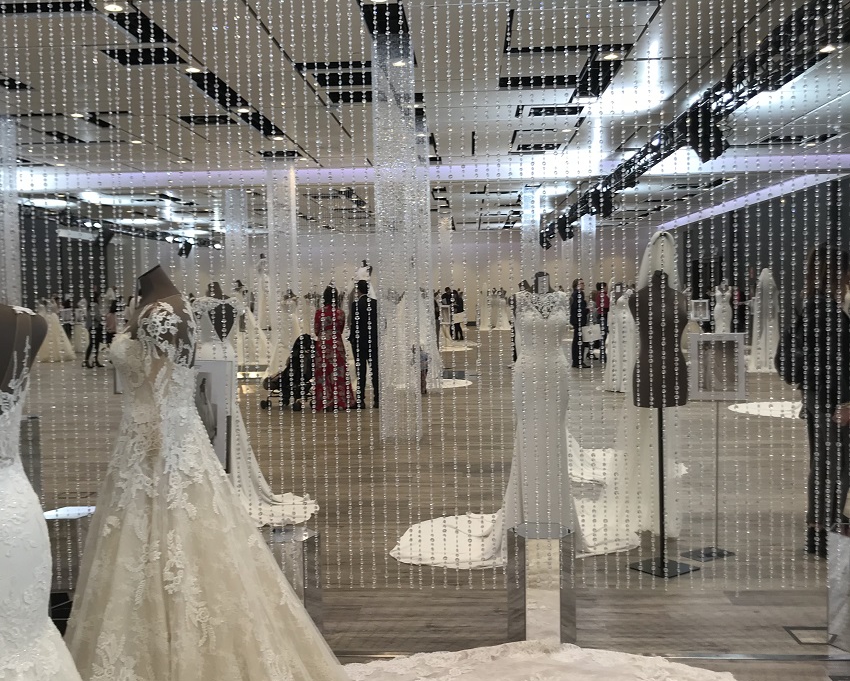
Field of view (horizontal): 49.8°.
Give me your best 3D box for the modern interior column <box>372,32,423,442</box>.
[{"bbox_3d":[-0.290,-1.044,9.479,0.420,4.136,0.420,-1,3,3],"label":"modern interior column"}]

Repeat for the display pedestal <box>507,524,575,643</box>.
[{"bbox_3d":[0.514,1.054,4.014,0.297,0.470,0.260,-1,3,8],"label":"display pedestal"}]

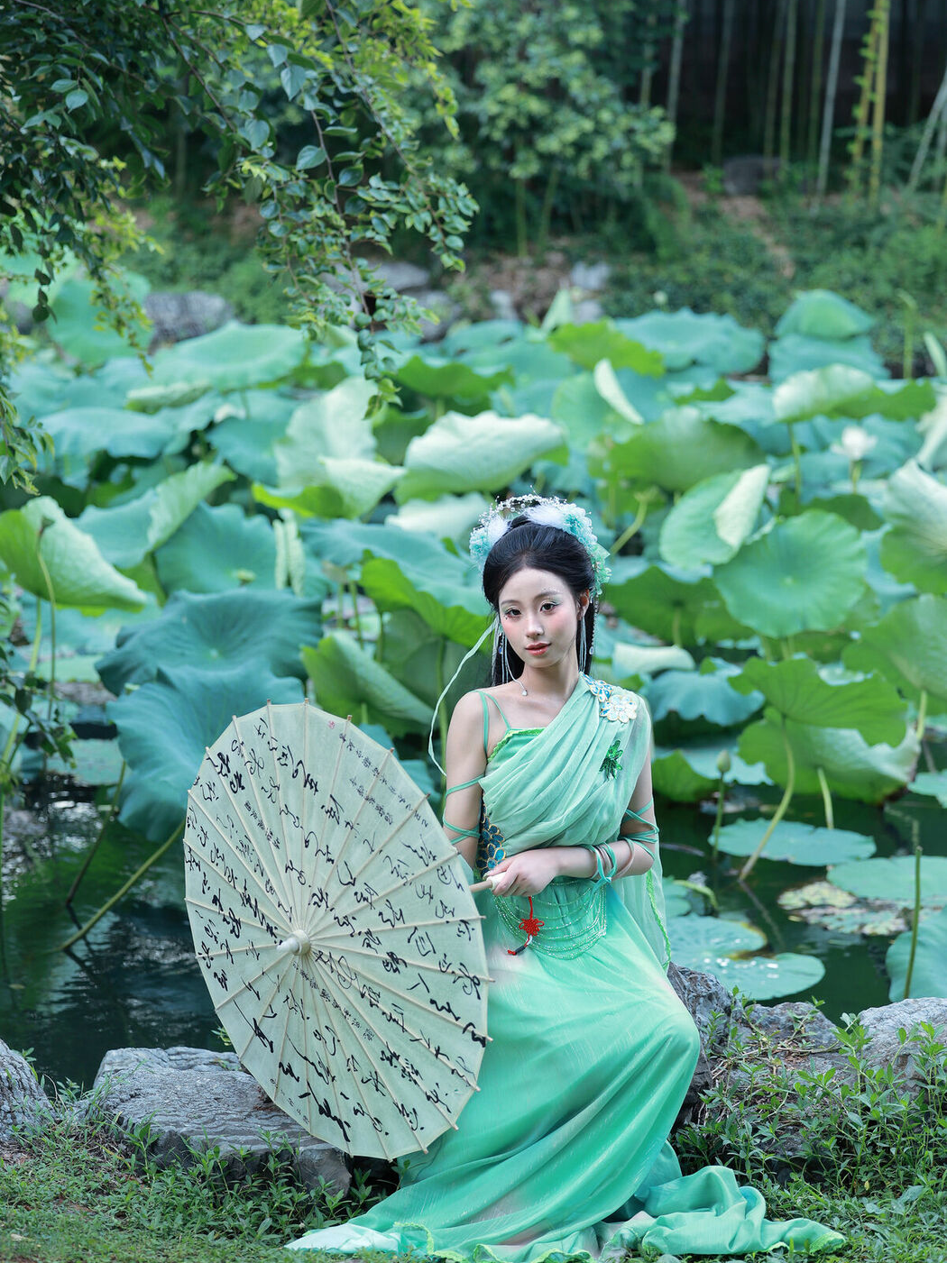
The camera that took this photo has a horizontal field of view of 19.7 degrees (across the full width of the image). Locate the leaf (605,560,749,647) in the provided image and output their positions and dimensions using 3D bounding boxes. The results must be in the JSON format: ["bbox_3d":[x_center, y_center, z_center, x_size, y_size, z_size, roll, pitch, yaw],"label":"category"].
[{"bbox_3d":[0.694,-0.093,9.300,0.500,0.230,0.420,0,12,0],"label":"leaf"}]

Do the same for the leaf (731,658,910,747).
[{"bbox_3d":[0.977,0.193,7.700,0.500,0.230,0.420,0,12,0],"label":"leaf"}]

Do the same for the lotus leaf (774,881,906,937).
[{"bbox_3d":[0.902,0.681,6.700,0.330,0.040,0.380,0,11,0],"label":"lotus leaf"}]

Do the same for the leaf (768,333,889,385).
[{"bbox_3d":[1.598,-1.231,12.300,0.540,0.200,0.480,0,12,0],"label":"leaf"}]

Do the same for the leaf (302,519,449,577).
[{"bbox_3d":[-0.323,-0.273,9.000,0.490,0.150,0.460,0,12,0],"label":"leaf"}]

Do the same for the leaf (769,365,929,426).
[{"bbox_3d":[1.450,-0.901,10.400,0.600,0.180,0.500,0,12,0],"label":"leaf"}]

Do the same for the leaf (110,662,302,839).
[{"bbox_3d":[-0.602,0.274,6.200,0.460,0.380,0.360,0,11,0],"label":"leaf"}]

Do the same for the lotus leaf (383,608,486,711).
[{"bbox_3d":[-0.108,0.083,8.000,0.400,0.300,0.320,0,12,0],"label":"lotus leaf"}]

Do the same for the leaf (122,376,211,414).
[{"bbox_3d":[-1.267,-0.983,11.300,0.370,0.140,0.320,0,12,0],"label":"leaf"}]

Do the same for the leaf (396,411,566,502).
[{"bbox_3d":[0.025,-0.571,8.900,0.560,0.260,0.440,0,11,0],"label":"leaf"}]

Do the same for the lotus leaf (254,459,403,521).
[{"bbox_3d":[-0.458,-0.452,8.700,0.480,0.200,0.400,0,11,0],"label":"lotus leaf"}]

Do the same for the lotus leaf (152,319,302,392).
[{"bbox_3d":[-0.946,-1.064,10.500,0.610,0.230,0.500,0,11,0],"label":"lotus leaf"}]

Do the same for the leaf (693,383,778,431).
[{"bbox_3d":[0.980,-0.830,10.100,0.420,0.160,0.420,0,11,0],"label":"leaf"}]

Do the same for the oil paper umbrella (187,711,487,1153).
[{"bbox_3d":[-0.104,0.448,4.490,0.540,0.765,0.765,-15,15,-41],"label":"oil paper umbrella"}]

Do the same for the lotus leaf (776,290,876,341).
[{"bbox_3d":[1.616,-1.450,12.500,0.460,0.200,0.430,0,11,0],"label":"lotus leaf"}]

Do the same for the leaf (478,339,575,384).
[{"bbox_3d":[0.194,-1.122,11.300,0.480,0.190,0.420,0,11,0],"label":"leaf"}]

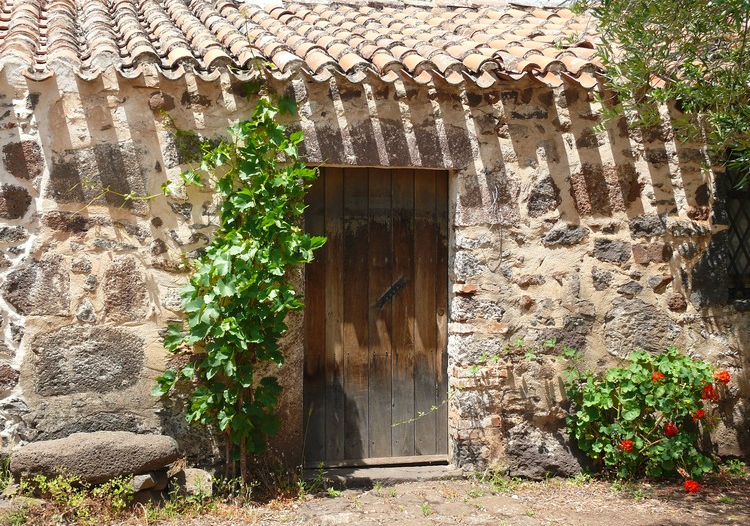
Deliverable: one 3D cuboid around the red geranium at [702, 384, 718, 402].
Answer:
[{"bbox_3d":[2.157,0.839,7.800,0.100,0.110,0.095,0,1,-16],"label":"red geranium"}]

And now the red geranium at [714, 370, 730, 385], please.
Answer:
[{"bbox_3d":[2.263,0.745,7.900,0.100,0.090,0.090,0,1,-16],"label":"red geranium"}]

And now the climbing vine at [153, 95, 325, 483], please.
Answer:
[{"bbox_3d":[-0.813,0.142,7.200,0.958,2.200,0.400,0,1,-16],"label":"climbing vine"}]

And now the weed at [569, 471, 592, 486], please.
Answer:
[{"bbox_3d":[1.270,1.332,7.500,0.140,0.085,0.120,0,1,-16],"label":"weed"}]

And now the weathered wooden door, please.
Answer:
[{"bbox_3d":[0.014,0.338,7.800,0.968,1.894,0.060,0,1,-16],"label":"weathered wooden door"}]

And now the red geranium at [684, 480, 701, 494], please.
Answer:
[{"bbox_3d":[1.885,1.332,7.200,0.095,0.082,0.090,0,1,-16],"label":"red geranium"}]

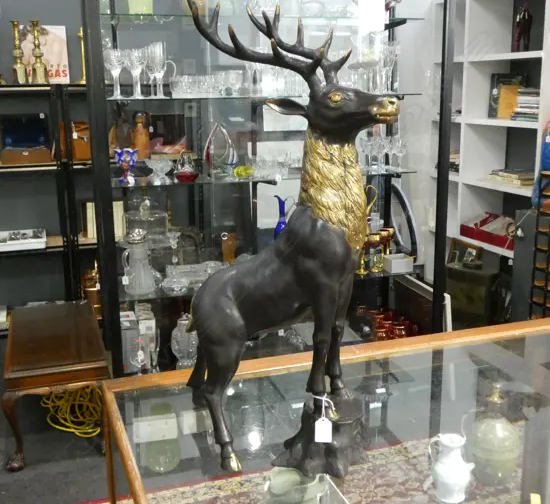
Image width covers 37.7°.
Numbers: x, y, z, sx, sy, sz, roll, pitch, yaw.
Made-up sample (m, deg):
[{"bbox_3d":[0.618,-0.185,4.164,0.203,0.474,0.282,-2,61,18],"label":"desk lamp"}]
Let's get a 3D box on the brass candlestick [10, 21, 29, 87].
[{"bbox_3d":[-1.246,-0.964,3.895,0.078,0.300,0.078,-5,13,-18],"label":"brass candlestick"}]

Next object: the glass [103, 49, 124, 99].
[{"bbox_3d":[-0.586,-0.651,2.945,0.072,0.180,0.072,-4,13,-17],"label":"glass"}]

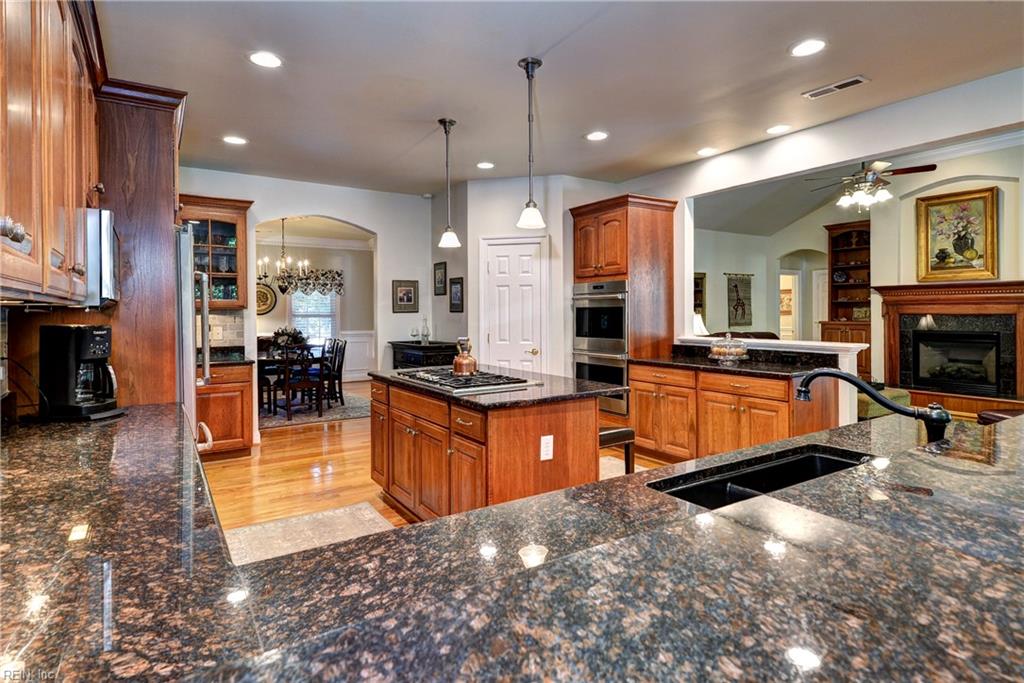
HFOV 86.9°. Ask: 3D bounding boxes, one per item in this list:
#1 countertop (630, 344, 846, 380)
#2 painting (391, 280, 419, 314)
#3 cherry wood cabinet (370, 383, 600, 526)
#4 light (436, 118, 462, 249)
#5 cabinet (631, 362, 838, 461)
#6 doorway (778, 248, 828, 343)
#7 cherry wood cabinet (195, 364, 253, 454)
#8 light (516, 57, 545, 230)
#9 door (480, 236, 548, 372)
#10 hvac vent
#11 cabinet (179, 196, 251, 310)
[{"bbox_3d":[1.804,0.153,4.645,0.640,0.150,1.570,-2,3,-33],"label":"countertop"},{"bbox_3d":[-1.248,-0.525,6.370,0.329,0.387,0.030,-2,2,-33],"label":"painting"},{"bbox_3d":[-0.262,0.728,3.520,0.735,0.885,1.640,-2,3,-33],"label":"cherry wood cabinet"},{"bbox_3d":[-0.478,-1.164,4.018,0.171,0.950,0.171,-2,2,-33],"label":"light"},{"bbox_3d":[1.756,0.640,4.513,0.629,0.857,1.549,-2,2,-33],"label":"cabinet"},{"bbox_3d":[4.564,-0.272,8.530,0.200,2.350,0.840,-2,3,-33],"label":"doorway"},{"bbox_3d":[-2.777,0.636,5.032,0.590,0.857,0.600,-2,2,-33],"label":"cherry wood cabinet"},{"bbox_3d":[0.106,-1.124,3.104,0.169,0.950,0.169,0,2,0],"label":"light"},{"bbox_3d":[0.022,0.002,5.620,0.700,2.120,0.090,0,2,12],"label":"door"},{"bbox_3d":[2.070,-1.615,3.462,0.141,0.025,0.356,-2,2,-33],"label":"hvac vent"},{"bbox_3d":[-2.816,-0.806,5.102,0.640,1.000,0.370,-2,3,-33],"label":"cabinet"}]

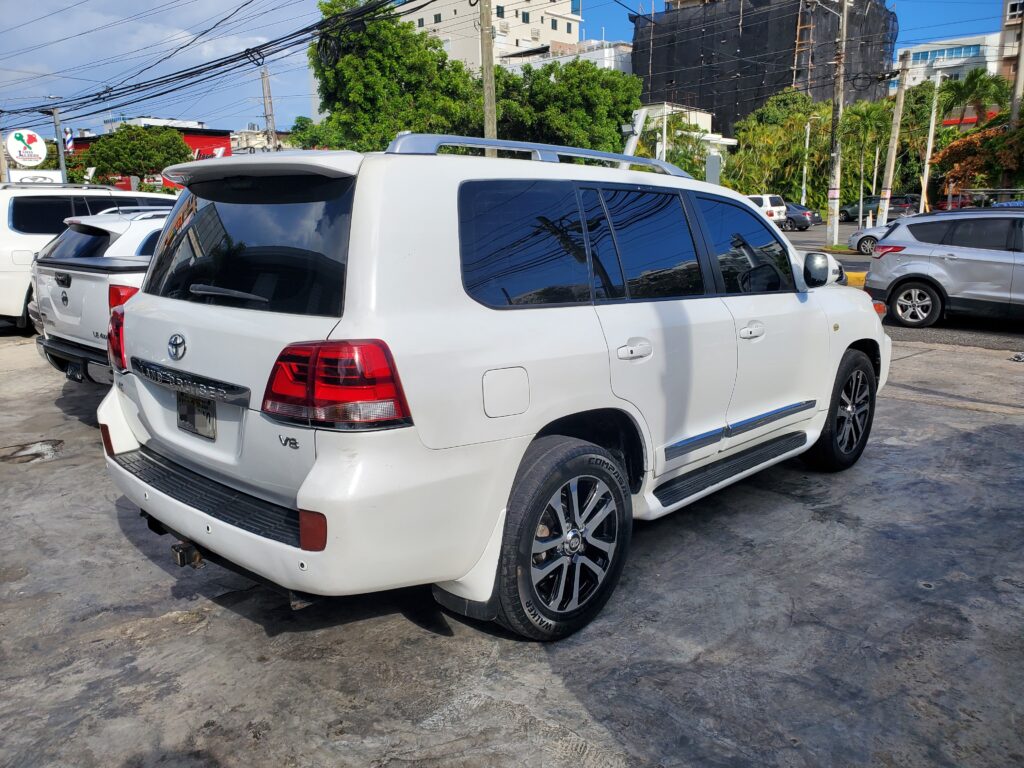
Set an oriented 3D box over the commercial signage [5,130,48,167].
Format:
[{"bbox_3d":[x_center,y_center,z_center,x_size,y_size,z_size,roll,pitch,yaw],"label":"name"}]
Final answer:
[{"bbox_3d":[-12.625,-6.124,20.000,1.030,0.970,0.150,-3,12,-12],"label":"commercial signage"}]

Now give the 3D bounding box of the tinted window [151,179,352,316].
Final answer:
[{"bbox_3d":[-1.020,-0.519,2.784,1.450,0.470,0.110,10,-5,42],"label":"tinted window"}]

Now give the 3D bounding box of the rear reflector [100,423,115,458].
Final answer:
[{"bbox_3d":[-1.750,0.237,3.338,0.050,0.135,0.090,-8,14,-34],"label":"rear reflector"}]

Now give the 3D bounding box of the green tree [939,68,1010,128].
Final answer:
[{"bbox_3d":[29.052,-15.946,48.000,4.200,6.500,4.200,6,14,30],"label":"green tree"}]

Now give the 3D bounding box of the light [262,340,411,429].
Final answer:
[{"bbox_3d":[-0.542,-0.014,2.336,0.385,0.275,0.300,10,16,43],"label":"light"}]

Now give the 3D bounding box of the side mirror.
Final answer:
[{"bbox_3d":[1.622,-0.604,4.052,0.210,0.195,0.200,10,16,43],"label":"side mirror"}]

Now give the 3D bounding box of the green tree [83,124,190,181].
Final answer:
[{"bbox_3d":[-11.418,-5.665,23.539,2.900,4.340,2.800,-7,13,-24],"label":"green tree"}]

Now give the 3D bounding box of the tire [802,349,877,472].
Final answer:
[{"bbox_3d":[2.146,0.164,5.096,0.285,0.790,0.790,10,16,43],"label":"tire"}]

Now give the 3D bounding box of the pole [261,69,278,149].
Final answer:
[{"bbox_3d":[-10.339,-9.518,33.200,0.400,8.400,0.400,-5,13,-17],"label":"pole"}]

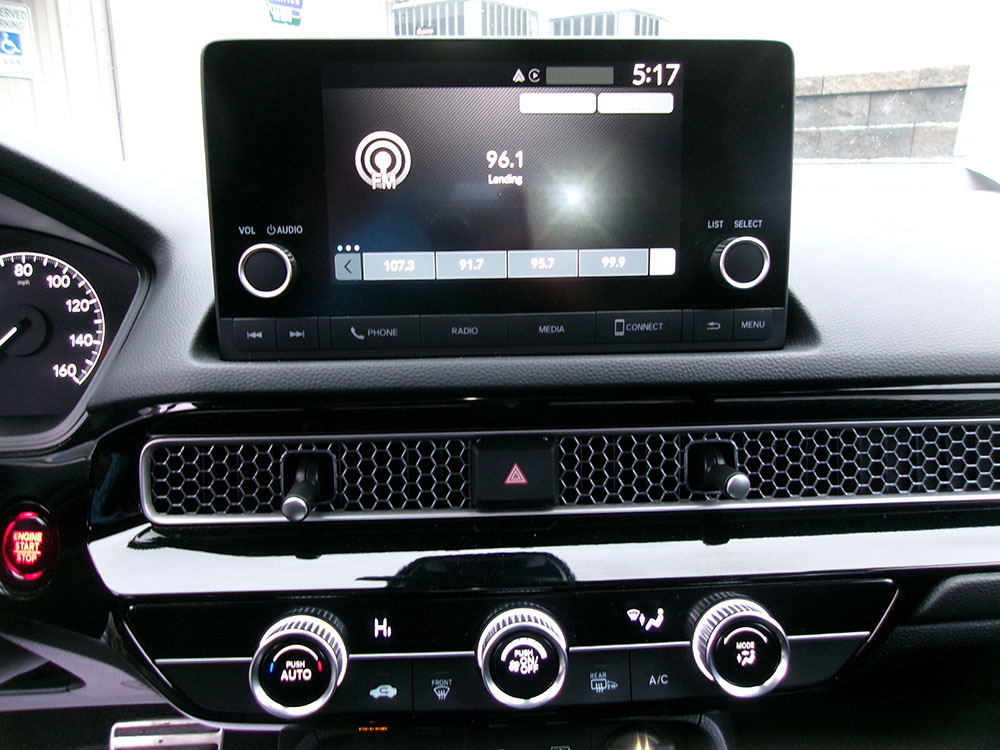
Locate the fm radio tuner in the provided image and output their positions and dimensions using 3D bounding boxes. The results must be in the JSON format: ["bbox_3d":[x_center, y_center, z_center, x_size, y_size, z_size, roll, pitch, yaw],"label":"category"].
[{"bbox_3d":[0.002,-0.076,0.345,0.251,0.134,0.038,-1,7,-3],"label":"fm radio tuner"}]

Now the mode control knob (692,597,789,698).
[{"bbox_3d":[0.096,0.110,0.311,0.036,0.036,0.015,-1,0,-3],"label":"mode control knob"}]

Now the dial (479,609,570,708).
[{"bbox_3d":[0.009,0.111,0.306,0.036,0.036,0.015,-1,0,-3],"label":"dial"}]

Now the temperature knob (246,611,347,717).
[{"bbox_3d":[-0.078,0.113,0.301,0.036,0.036,0.015,-1,0,-3],"label":"temperature knob"}]

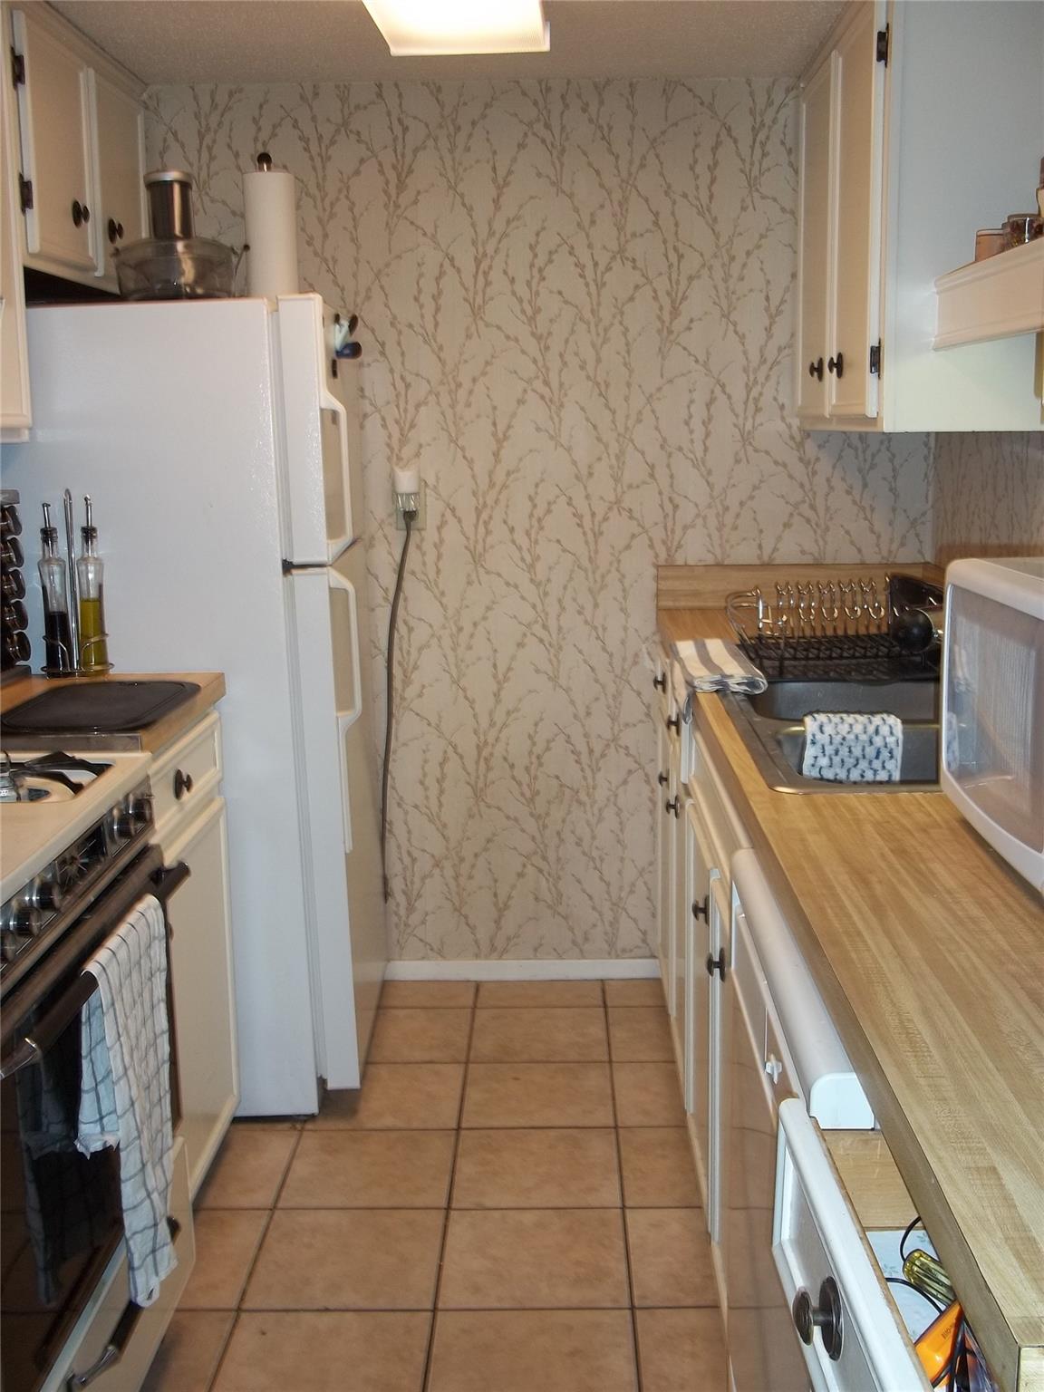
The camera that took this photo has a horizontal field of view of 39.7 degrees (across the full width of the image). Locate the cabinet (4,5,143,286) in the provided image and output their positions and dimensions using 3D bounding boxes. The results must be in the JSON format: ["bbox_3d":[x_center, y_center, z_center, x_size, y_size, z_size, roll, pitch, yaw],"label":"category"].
[{"bbox_3d":[-0.990,-1.038,2.837,0.337,0.473,0.850,-1,11,1],"label":"cabinet"}]

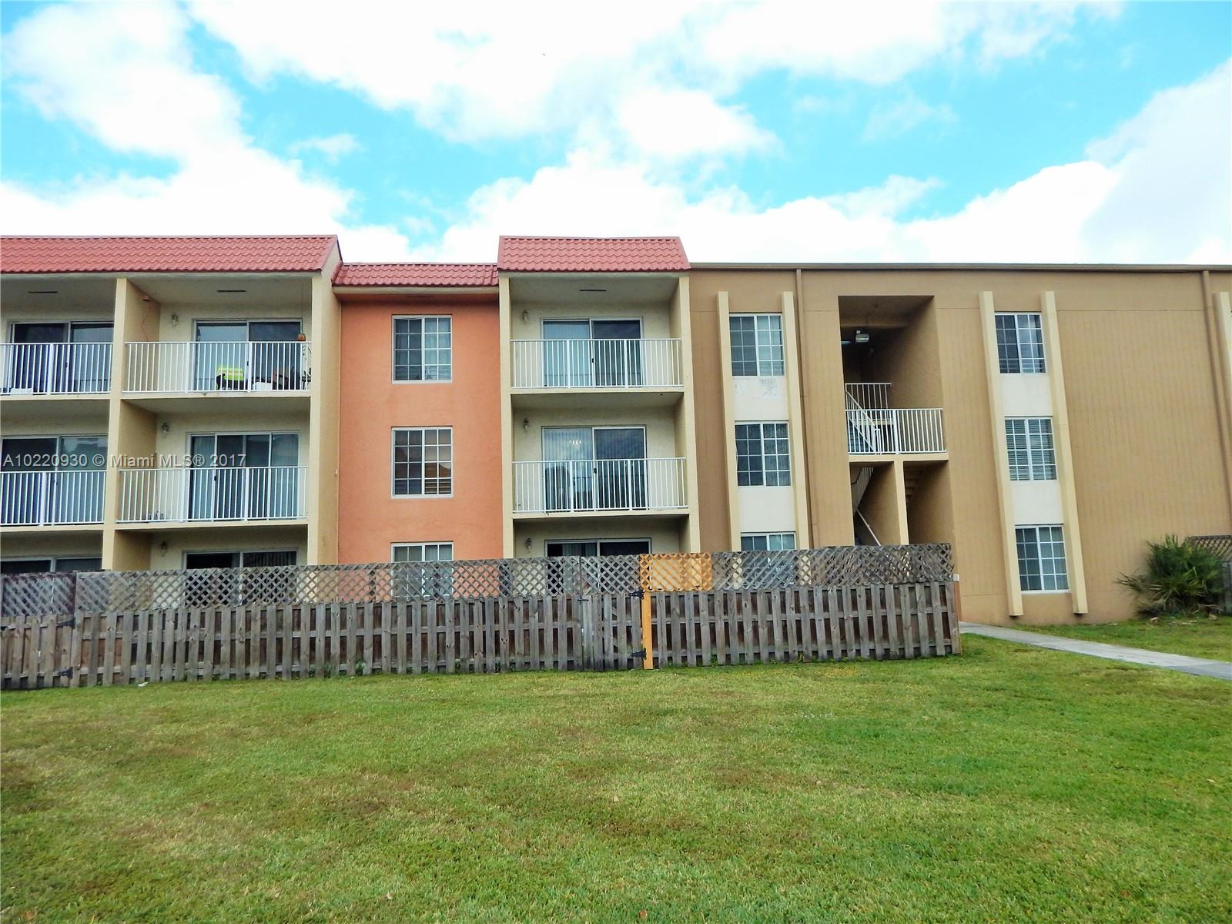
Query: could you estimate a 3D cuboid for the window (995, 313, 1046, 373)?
[{"bbox_3d":[10.193,-2.981,19.762,1.280,1.603,0.120,-1,-7,-5],"label":"window"}]

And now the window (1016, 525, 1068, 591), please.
[{"bbox_3d":[10.357,2.351,19.126,1.280,1.647,0.120,-1,-7,-5],"label":"window"}]

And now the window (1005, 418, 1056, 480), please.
[{"bbox_3d":[10.275,-0.322,19.445,1.280,1.611,0.120,-1,-7,-5],"label":"window"}]

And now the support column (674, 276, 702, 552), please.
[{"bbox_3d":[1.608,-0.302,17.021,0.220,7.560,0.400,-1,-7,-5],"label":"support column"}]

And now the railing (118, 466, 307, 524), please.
[{"bbox_3d":[-8.192,0.821,16.593,3.720,1.200,1.550,-1,-7,-5],"label":"railing"}]

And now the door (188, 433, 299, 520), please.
[{"bbox_3d":[-8.513,0.373,17.922,2.433,2.083,0.120,-1,-7,-5],"label":"door"}]

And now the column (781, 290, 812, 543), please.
[{"bbox_3d":[4.290,-0.294,18.609,0.250,7.650,0.230,-1,-7,-5],"label":"column"}]

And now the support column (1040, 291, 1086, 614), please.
[{"bbox_3d":[10.975,-0.308,19.206,0.250,7.910,0.230,-1,-7,-5],"label":"support column"}]

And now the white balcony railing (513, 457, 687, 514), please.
[{"bbox_3d":[-0.392,0.669,17.637,3.766,1.211,1.800,-1,-7,-5],"label":"white balcony railing"}]

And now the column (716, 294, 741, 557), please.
[{"bbox_3d":[2.693,-0.165,18.581,0.225,7.945,0.200,-1,-7,-5],"label":"column"}]

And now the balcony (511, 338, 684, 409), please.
[{"bbox_3d":[-0.462,-1.966,17.624,3.680,1.200,1.550,-1,-7,-5],"label":"balcony"}]

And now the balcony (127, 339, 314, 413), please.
[{"bbox_3d":[-8.277,-1.799,16.908,3.720,1.200,1.550,-1,-7,-5],"label":"balcony"}]

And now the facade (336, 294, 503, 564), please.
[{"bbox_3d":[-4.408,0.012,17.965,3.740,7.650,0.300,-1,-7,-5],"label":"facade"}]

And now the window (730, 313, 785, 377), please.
[{"bbox_3d":[3.412,-2.809,18.947,1.350,1.580,0.120,-1,-7,-5],"label":"window"}]

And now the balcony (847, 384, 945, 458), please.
[{"bbox_3d":[6.741,-0.568,19.585,2.500,1.310,1.400,-1,-7,-5],"label":"balcony"}]

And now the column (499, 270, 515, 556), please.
[{"bbox_3d":[-2.329,-0.077,16.790,0.220,7.971,0.300,-1,-7,-5],"label":"column"}]

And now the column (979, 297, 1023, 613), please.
[{"bbox_3d":[9.429,-0.296,19.221,0.225,7.945,0.200,-1,-7,-5],"label":"column"}]

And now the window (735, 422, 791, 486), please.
[{"bbox_3d":[3.545,-0.191,18.805,1.280,1.593,0.120,-1,-7,-5],"label":"window"}]

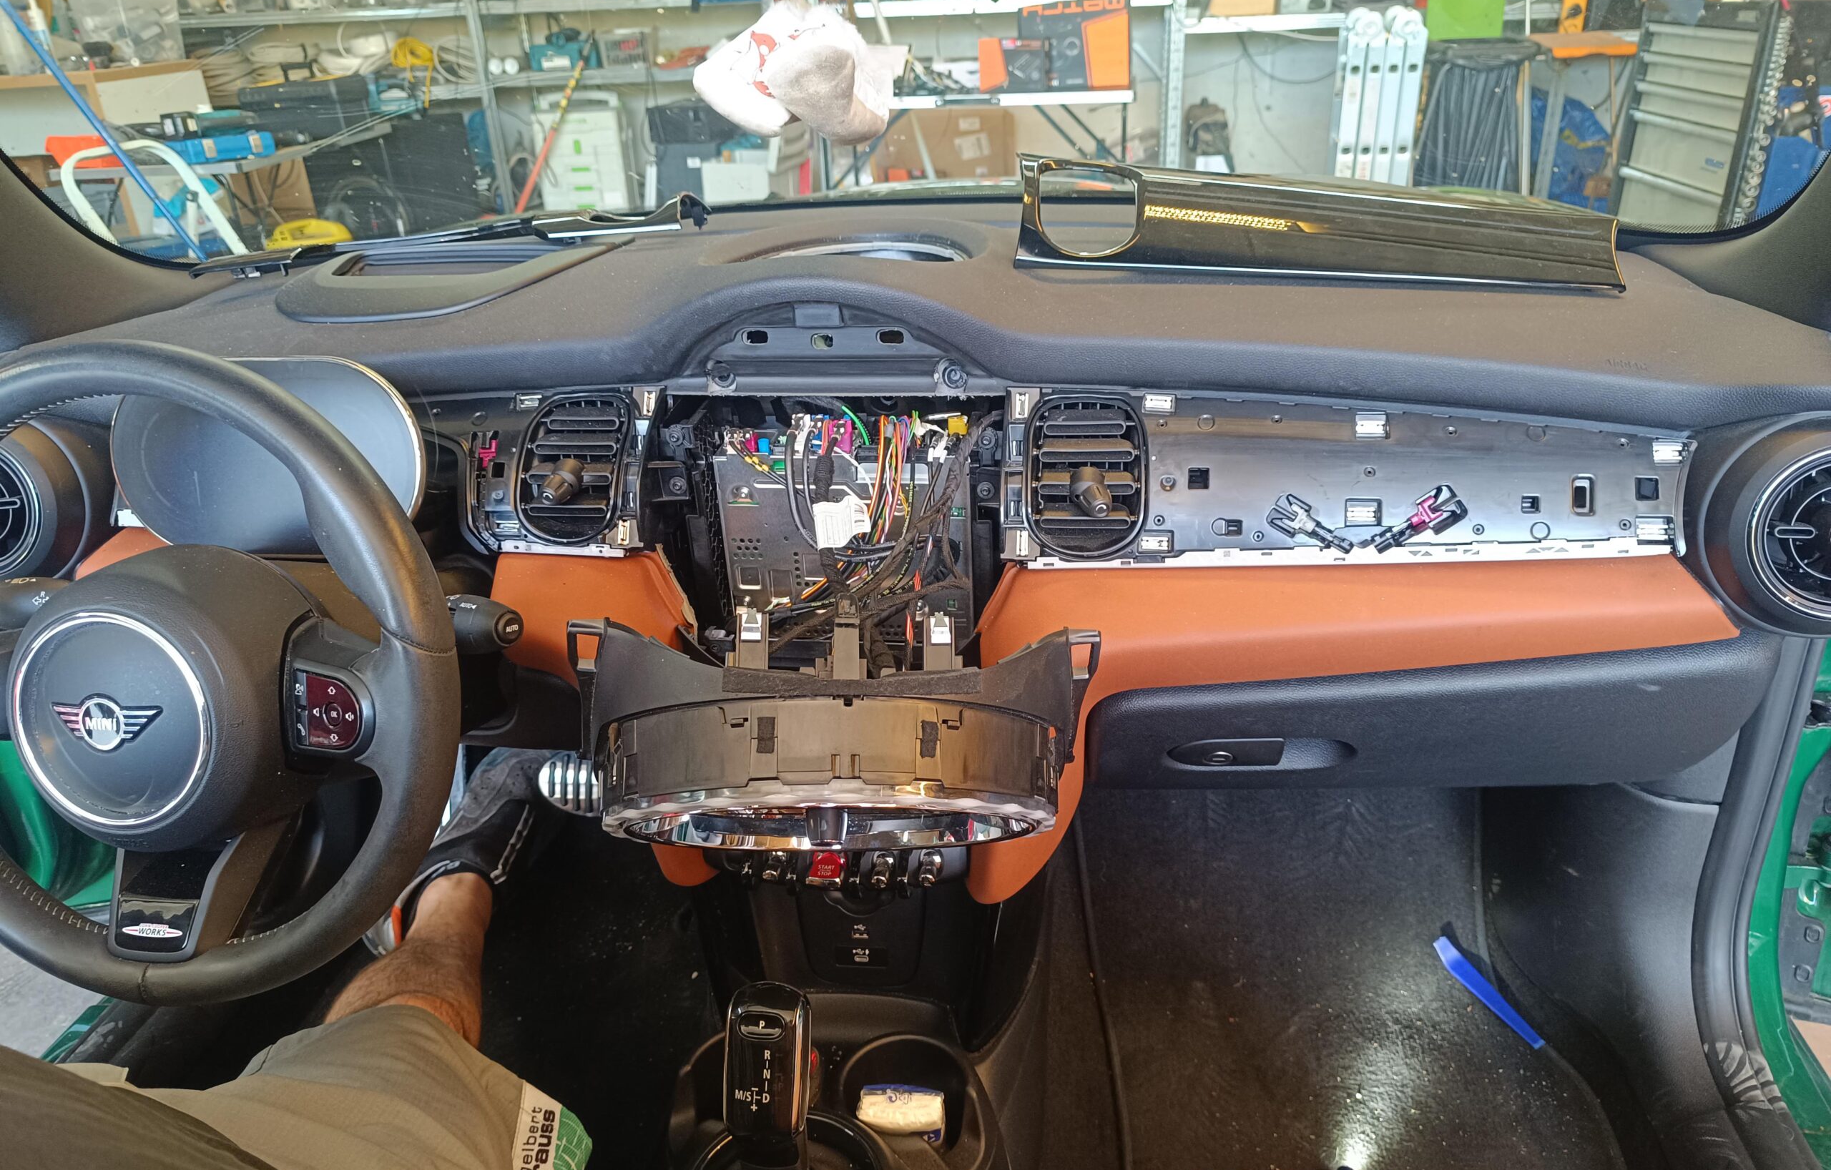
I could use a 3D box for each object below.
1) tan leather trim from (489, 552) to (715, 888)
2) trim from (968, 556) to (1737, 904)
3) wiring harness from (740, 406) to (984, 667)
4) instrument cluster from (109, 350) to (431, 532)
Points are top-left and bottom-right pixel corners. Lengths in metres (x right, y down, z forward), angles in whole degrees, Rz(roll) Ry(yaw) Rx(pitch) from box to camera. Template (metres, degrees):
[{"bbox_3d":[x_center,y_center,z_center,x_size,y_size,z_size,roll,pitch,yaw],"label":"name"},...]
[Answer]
[{"bbox_3d":[-0.220,0.089,0.913,0.165,0.210,0.130,1,27,7],"label":"tan leather trim"},{"bbox_3d":[0.267,0.106,0.852,0.473,0.225,0.140,1,27,7],"label":"trim"},{"bbox_3d":[-0.038,-0.031,0.896,0.175,0.170,0.090,1,27,7],"label":"wiring harness"},{"bbox_3d":[-0.407,-0.088,0.824,0.206,0.128,0.055,1,15,7],"label":"instrument cluster"}]

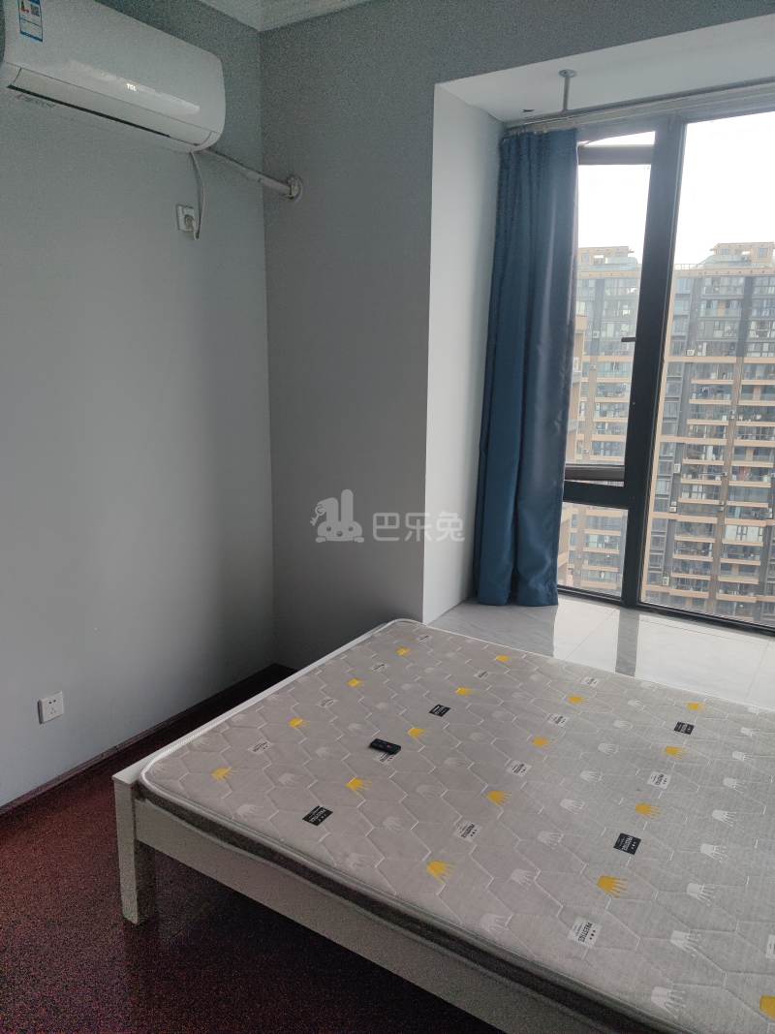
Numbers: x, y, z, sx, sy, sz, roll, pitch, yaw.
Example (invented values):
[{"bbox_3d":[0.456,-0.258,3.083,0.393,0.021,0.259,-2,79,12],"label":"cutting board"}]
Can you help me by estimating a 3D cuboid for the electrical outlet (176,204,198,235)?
[{"bbox_3d":[-0.728,-1.085,2.612,0.013,0.086,0.086,9,16,32],"label":"electrical outlet"}]

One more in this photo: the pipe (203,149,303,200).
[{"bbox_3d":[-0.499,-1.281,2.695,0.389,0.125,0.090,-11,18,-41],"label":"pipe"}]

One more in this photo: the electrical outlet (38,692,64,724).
[{"bbox_3d":[-1.135,0.647,2.424,0.013,0.086,0.086,9,16,32],"label":"electrical outlet"}]

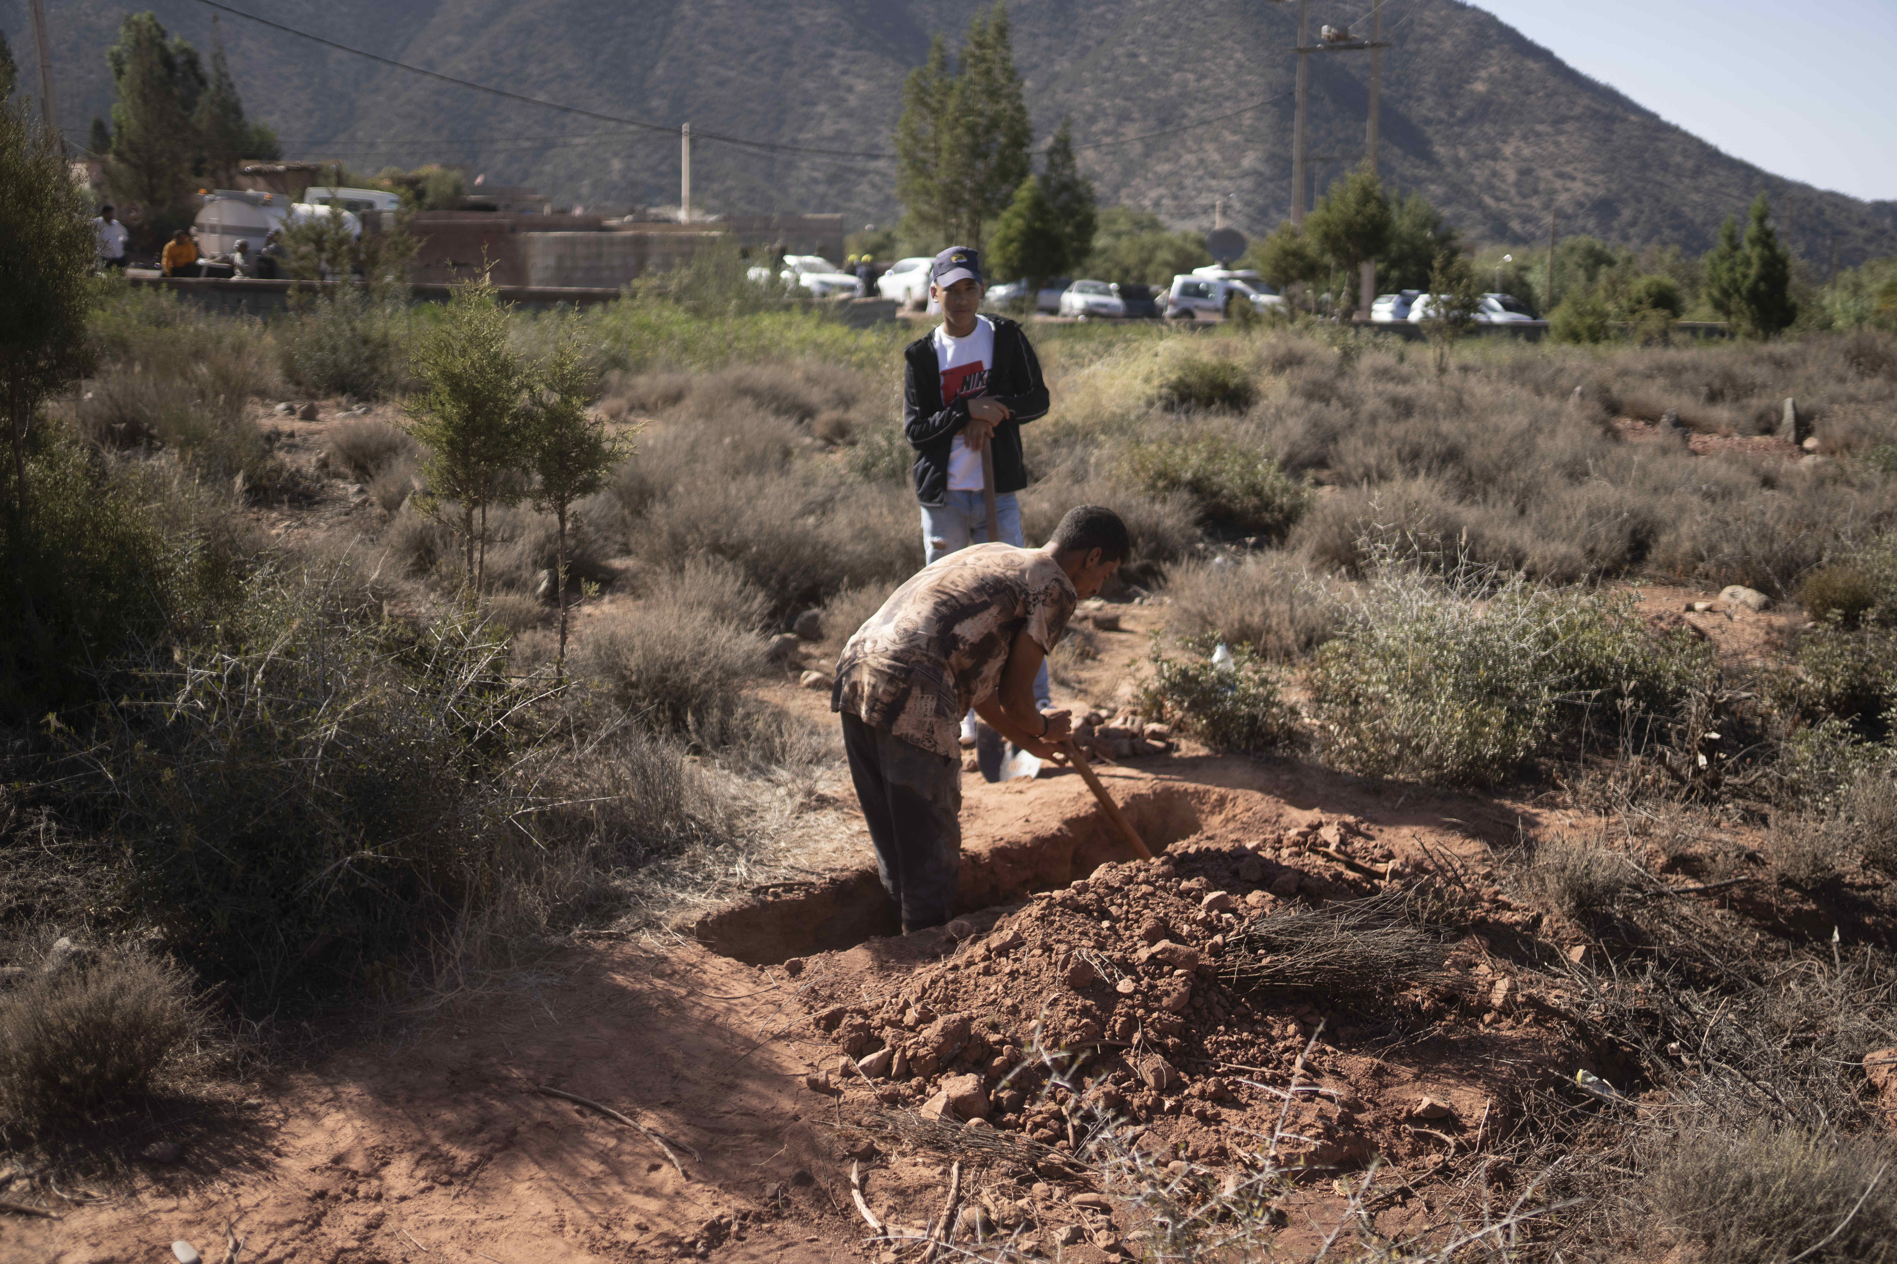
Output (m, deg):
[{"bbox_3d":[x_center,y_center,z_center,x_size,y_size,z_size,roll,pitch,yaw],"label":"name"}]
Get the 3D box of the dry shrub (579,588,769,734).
[{"bbox_3d":[-1.050,0.101,7.041,0.680,0.540,0.620,0,10,0],"label":"dry shrub"}]

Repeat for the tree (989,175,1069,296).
[{"bbox_3d":[2.881,-13.817,65.550,2.800,4.693,2.700,0,11,0],"label":"tree"}]

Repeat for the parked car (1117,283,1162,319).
[{"bbox_3d":[6.599,-11.796,65.954,1.780,1.500,4.200,-2,10,-10],"label":"parked car"}]

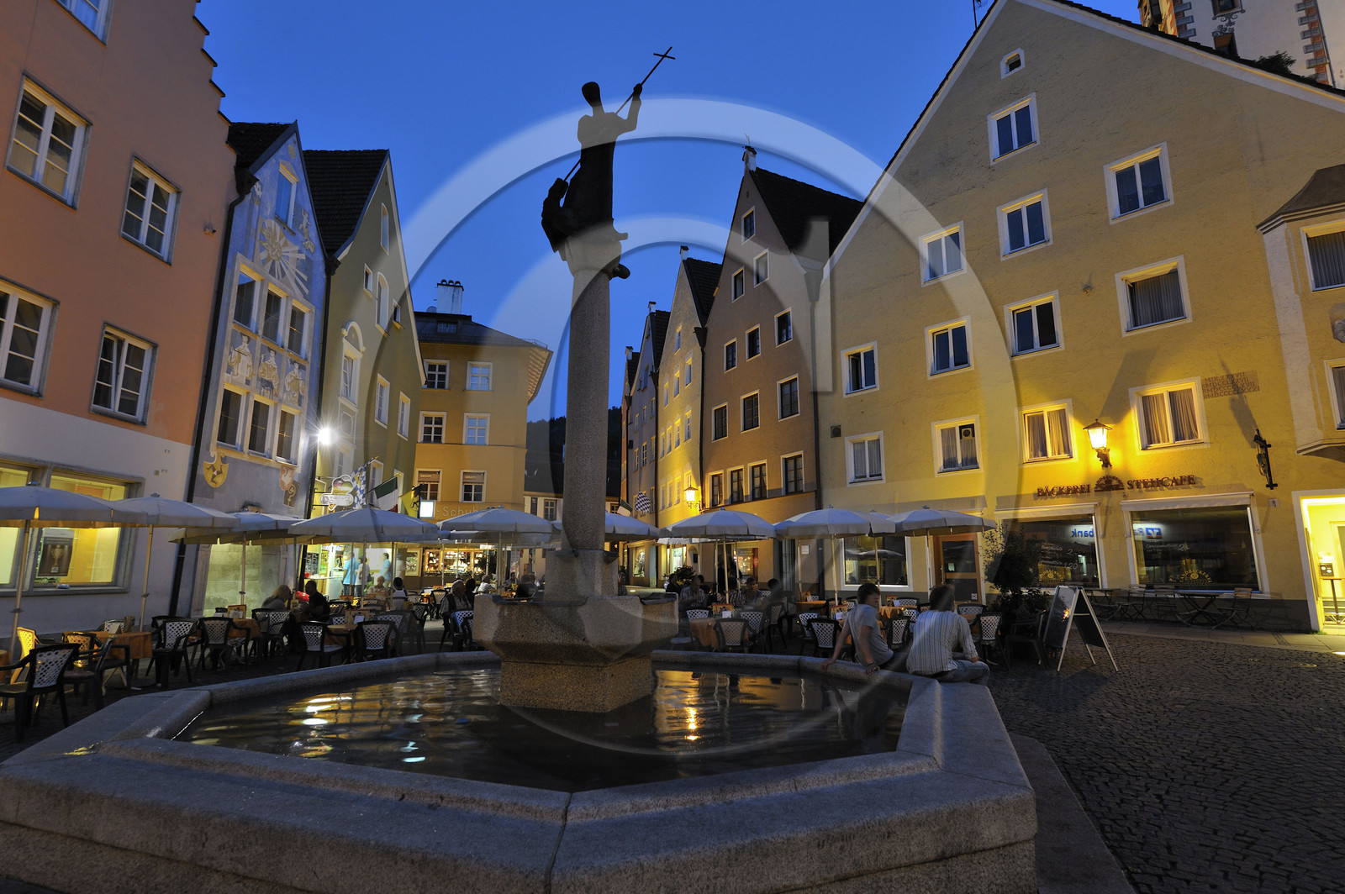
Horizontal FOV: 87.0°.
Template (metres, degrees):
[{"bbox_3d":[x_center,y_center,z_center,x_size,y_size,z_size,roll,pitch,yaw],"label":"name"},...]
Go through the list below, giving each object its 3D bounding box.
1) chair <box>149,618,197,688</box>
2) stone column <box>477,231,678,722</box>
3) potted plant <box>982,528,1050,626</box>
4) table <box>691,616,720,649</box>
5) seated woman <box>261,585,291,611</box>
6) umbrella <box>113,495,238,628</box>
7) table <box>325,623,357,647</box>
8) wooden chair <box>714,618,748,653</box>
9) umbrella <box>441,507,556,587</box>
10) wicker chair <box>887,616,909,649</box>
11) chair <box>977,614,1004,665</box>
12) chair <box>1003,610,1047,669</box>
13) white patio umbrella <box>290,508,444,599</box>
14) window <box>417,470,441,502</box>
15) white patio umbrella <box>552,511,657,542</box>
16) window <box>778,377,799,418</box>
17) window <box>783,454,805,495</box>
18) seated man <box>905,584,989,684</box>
[{"bbox_3d":[-6.997,2.836,9.777,0.580,0.860,0.570,0,-11,0],"label":"chair"},{"bbox_3d":[-0.750,0.035,6.214,1.500,4.250,1.500,-3,-11,18],"label":"stone column"},{"bbox_3d":[5.229,2.246,10.679,1.000,2.050,1.000,1,-10,0],"label":"potted plant"},{"bbox_3d":[0.708,3.047,10.727,0.880,0.750,0.880,1,-10,-2],"label":"table"},{"bbox_3d":[-7.363,3.240,13.230,0.750,1.250,0.500,8,-13,-34],"label":"seated woman"},{"bbox_3d":[-7.358,1.930,9.844,2.200,2.580,2.200,0,-11,0],"label":"umbrella"},{"bbox_3d":[-4.741,3.051,10.569,1.000,0.740,0.850,0,-11,0],"label":"table"},{"bbox_3d":[0.895,3.044,10.830,0.570,0.860,0.580,-1,-10,6],"label":"wooden chair"},{"bbox_3d":[-3.052,2.374,12.169,2.080,2.620,2.080,0,-10,0],"label":"umbrella"},{"bbox_3d":[3.392,3.067,11.075,0.560,0.820,0.570,7,-13,-33],"label":"wicker chair"},{"bbox_3d":[4.735,2.948,10.792,0.560,0.820,0.570,2,-11,-10],"label":"chair"},{"bbox_3d":[5.396,2.941,10.793,0.580,0.840,0.570,-5,-12,26],"label":"chair"},{"bbox_3d":[-4.304,2.053,9.732,1.970,2.460,1.970,1,-10,0],"label":"white patio umbrella"},{"bbox_3d":[-11.707,1.865,34.205,1.240,1.620,0.220,2,-10,-7],"label":"window"},{"bbox_3d":[-1.199,2.231,10.976,1.970,2.510,1.970,1,-10,0],"label":"white patio umbrella"},{"bbox_3d":[4.431,-1.823,26.696,0.200,1.400,1.100,6,-12,-28],"label":"window"},{"bbox_3d":[4.507,1.016,26.270,0.150,1.460,1.280,6,-12,-26],"label":"window"},{"bbox_3d":[2.530,1.941,6.479,0.780,1.340,0.580,5,-11,-25],"label":"seated man"}]

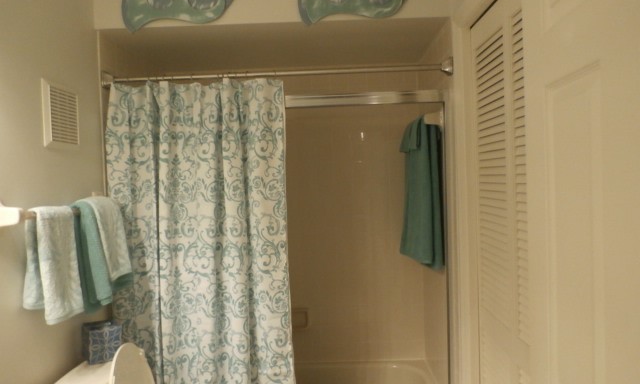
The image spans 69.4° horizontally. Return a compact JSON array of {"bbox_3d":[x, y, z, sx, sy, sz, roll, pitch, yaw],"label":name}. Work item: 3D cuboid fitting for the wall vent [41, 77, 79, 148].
[{"bbox_3d":[-0.935,-0.274,1.688,0.023,0.235,0.213,-2,2,0],"label":"wall vent"}]

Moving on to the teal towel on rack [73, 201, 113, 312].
[{"bbox_3d":[-0.850,0.237,1.734,0.140,0.420,0.165,-2,2,0],"label":"teal towel on rack"}]

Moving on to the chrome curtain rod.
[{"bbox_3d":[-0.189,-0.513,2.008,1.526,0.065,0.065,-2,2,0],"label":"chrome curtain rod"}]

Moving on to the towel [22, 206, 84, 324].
[{"bbox_3d":[-0.874,0.229,1.514,0.097,0.370,0.205,-2,2,0],"label":"towel"}]

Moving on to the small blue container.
[{"bbox_3d":[-0.829,0.569,1.762,0.114,0.125,0.114,-3,2,-38],"label":"small blue container"}]

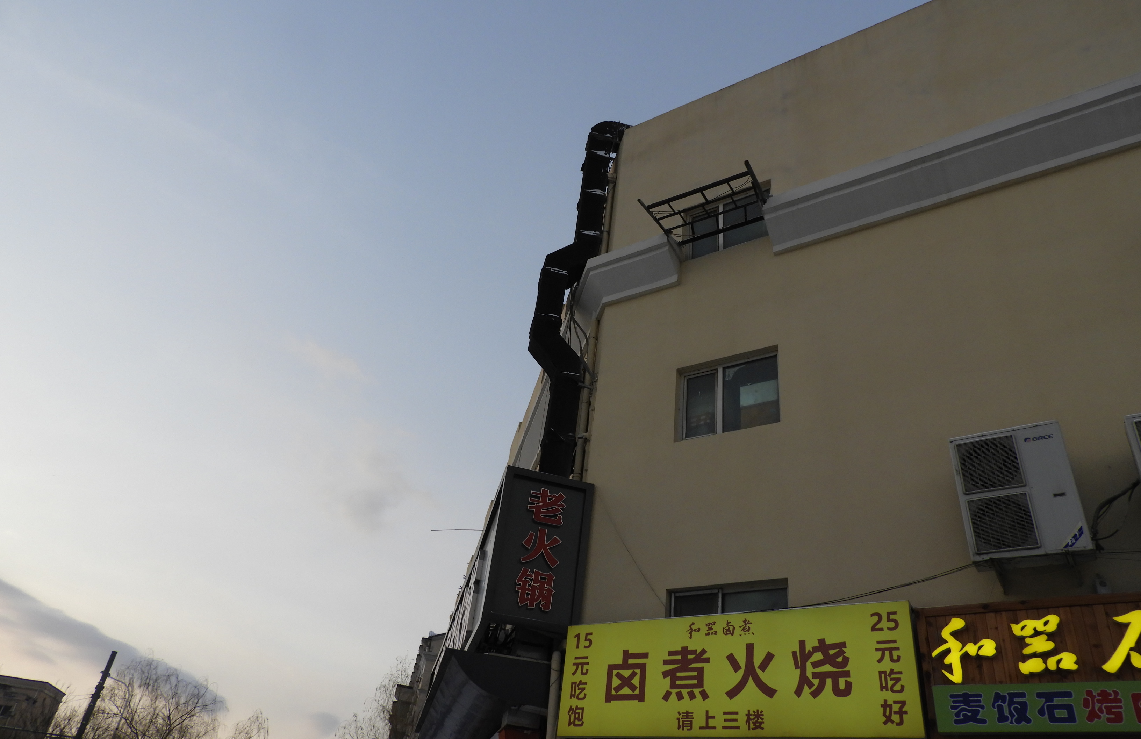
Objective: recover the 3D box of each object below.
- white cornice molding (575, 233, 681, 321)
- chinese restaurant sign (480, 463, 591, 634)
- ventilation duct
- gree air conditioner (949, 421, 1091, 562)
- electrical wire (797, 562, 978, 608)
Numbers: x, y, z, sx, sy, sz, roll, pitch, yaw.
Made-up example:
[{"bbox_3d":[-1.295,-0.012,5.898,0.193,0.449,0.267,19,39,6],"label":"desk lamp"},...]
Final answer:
[{"bbox_3d":[0.796,-1.413,12.687,2.000,0.900,0.550,-15,-39,29],"label":"white cornice molding"},{"bbox_3d":[-0.387,2.303,10.121,1.200,2.006,0.250,12,-34,-8],"label":"chinese restaurant sign"},{"bbox_3d":[0.059,-1.529,13.194,1.100,7.700,0.550,12,-34,-8],"label":"ventilation duct"},{"bbox_3d":[4.186,1.199,7.396,0.937,1.262,0.340,-15,-39,29],"label":"gree air conditioner"},{"bbox_3d":[3.031,2.116,7.708,1.850,0.180,0.050,-25,-45,38],"label":"electrical wire"}]

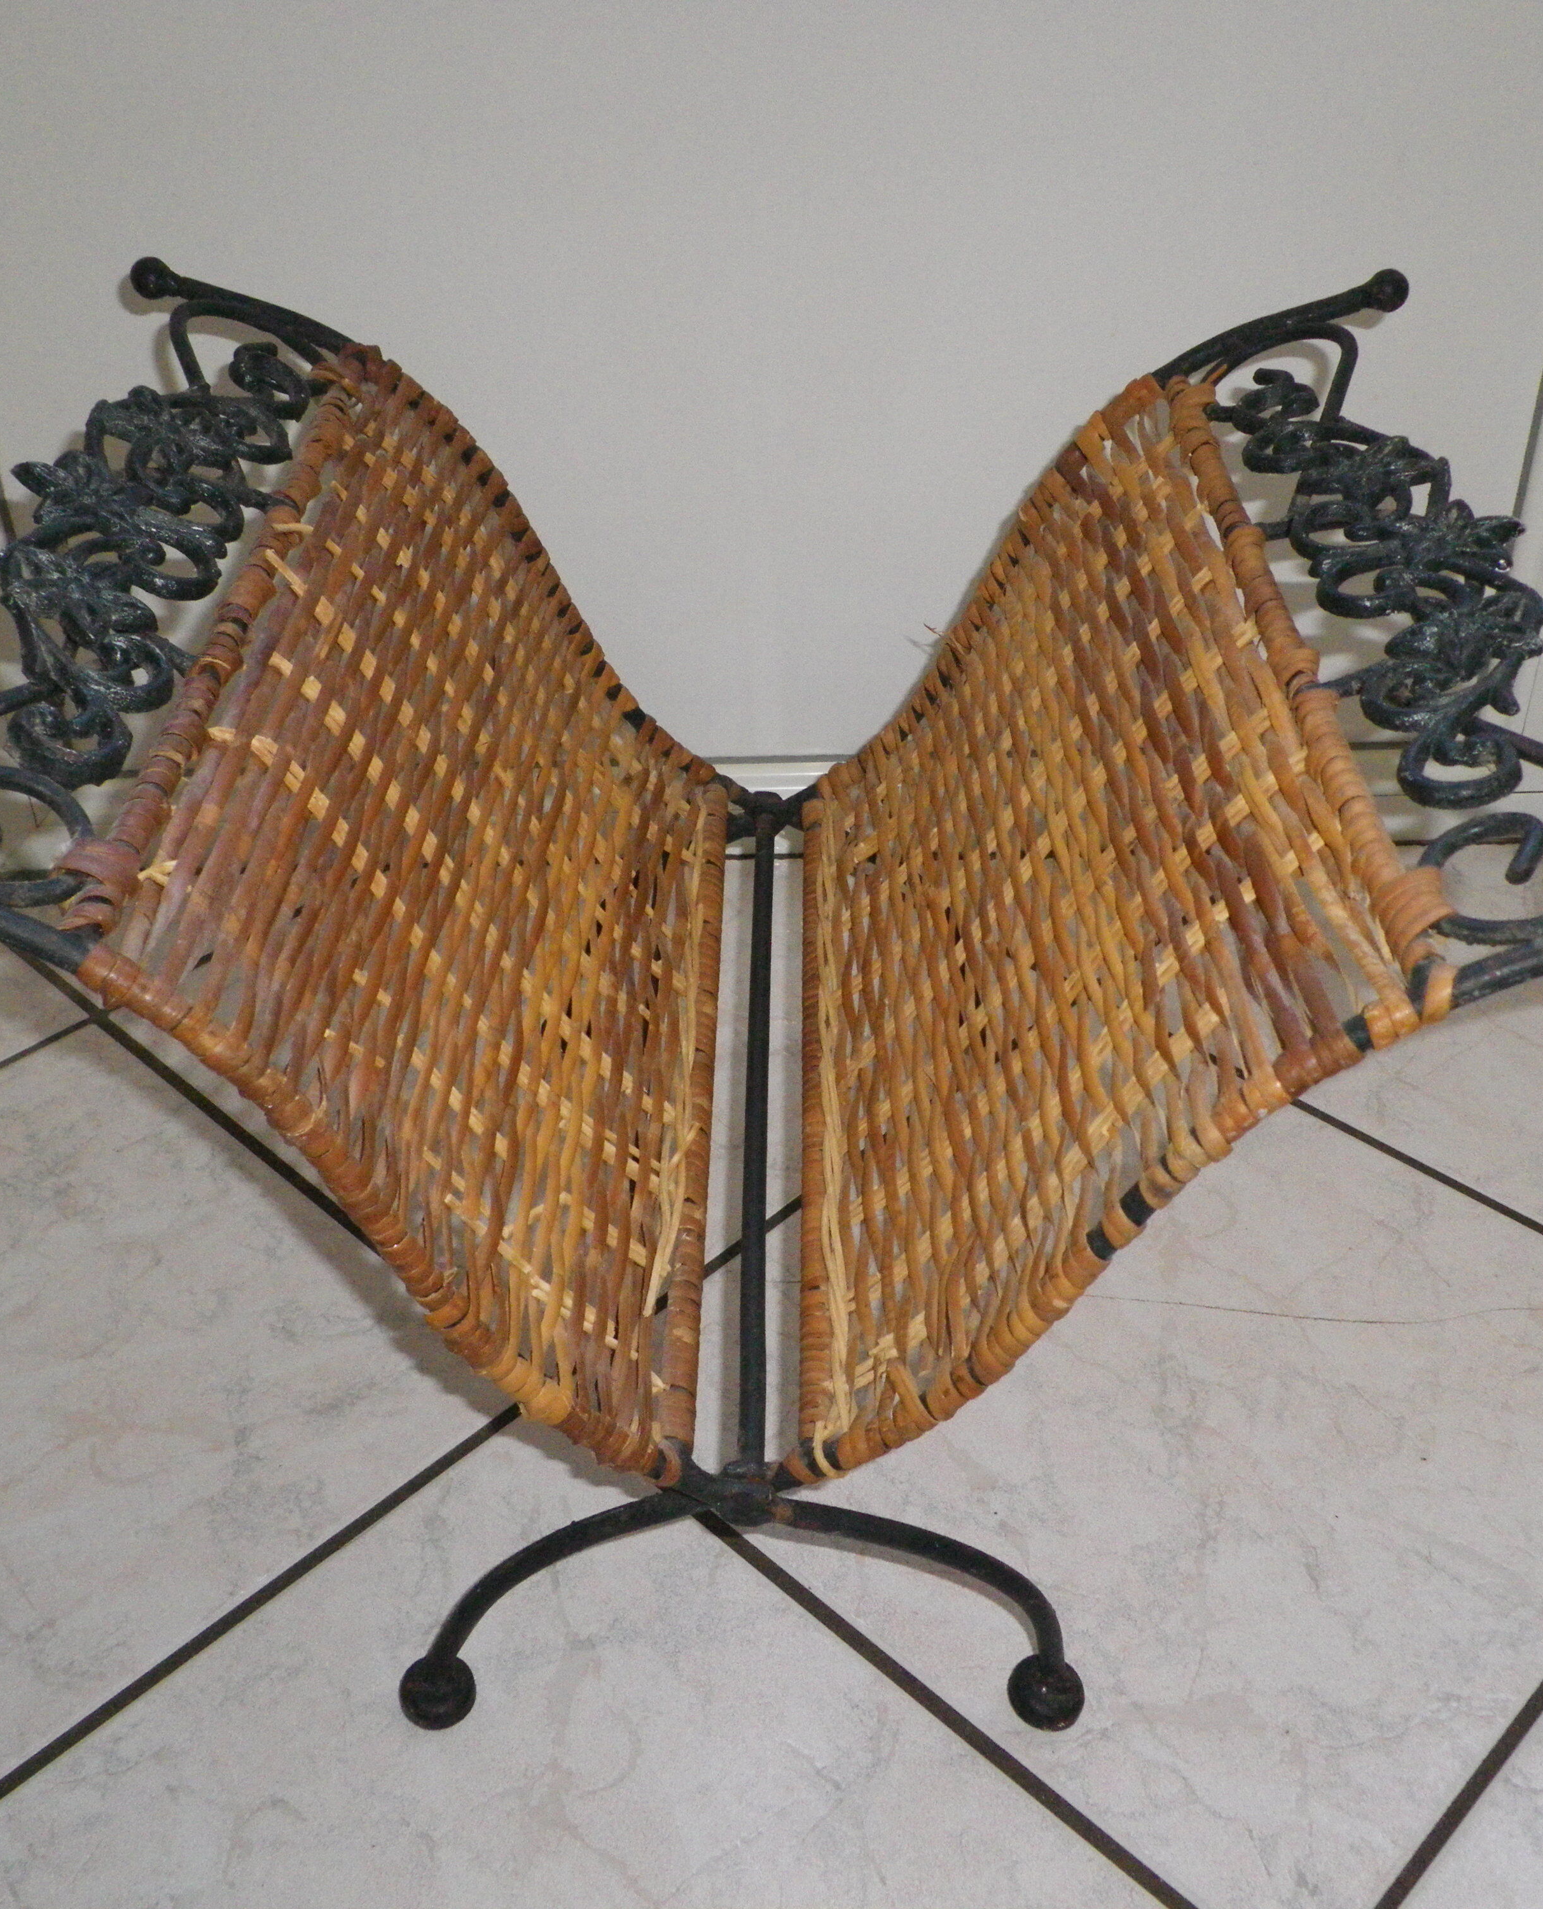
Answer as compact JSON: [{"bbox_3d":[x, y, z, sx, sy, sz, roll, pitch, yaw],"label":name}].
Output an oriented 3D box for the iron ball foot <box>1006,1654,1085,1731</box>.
[{"bbox_3d":[0.088,0.236,0.658,0.025,0.025,0.025,-1,36,1],"label":"iron ball foot"}]

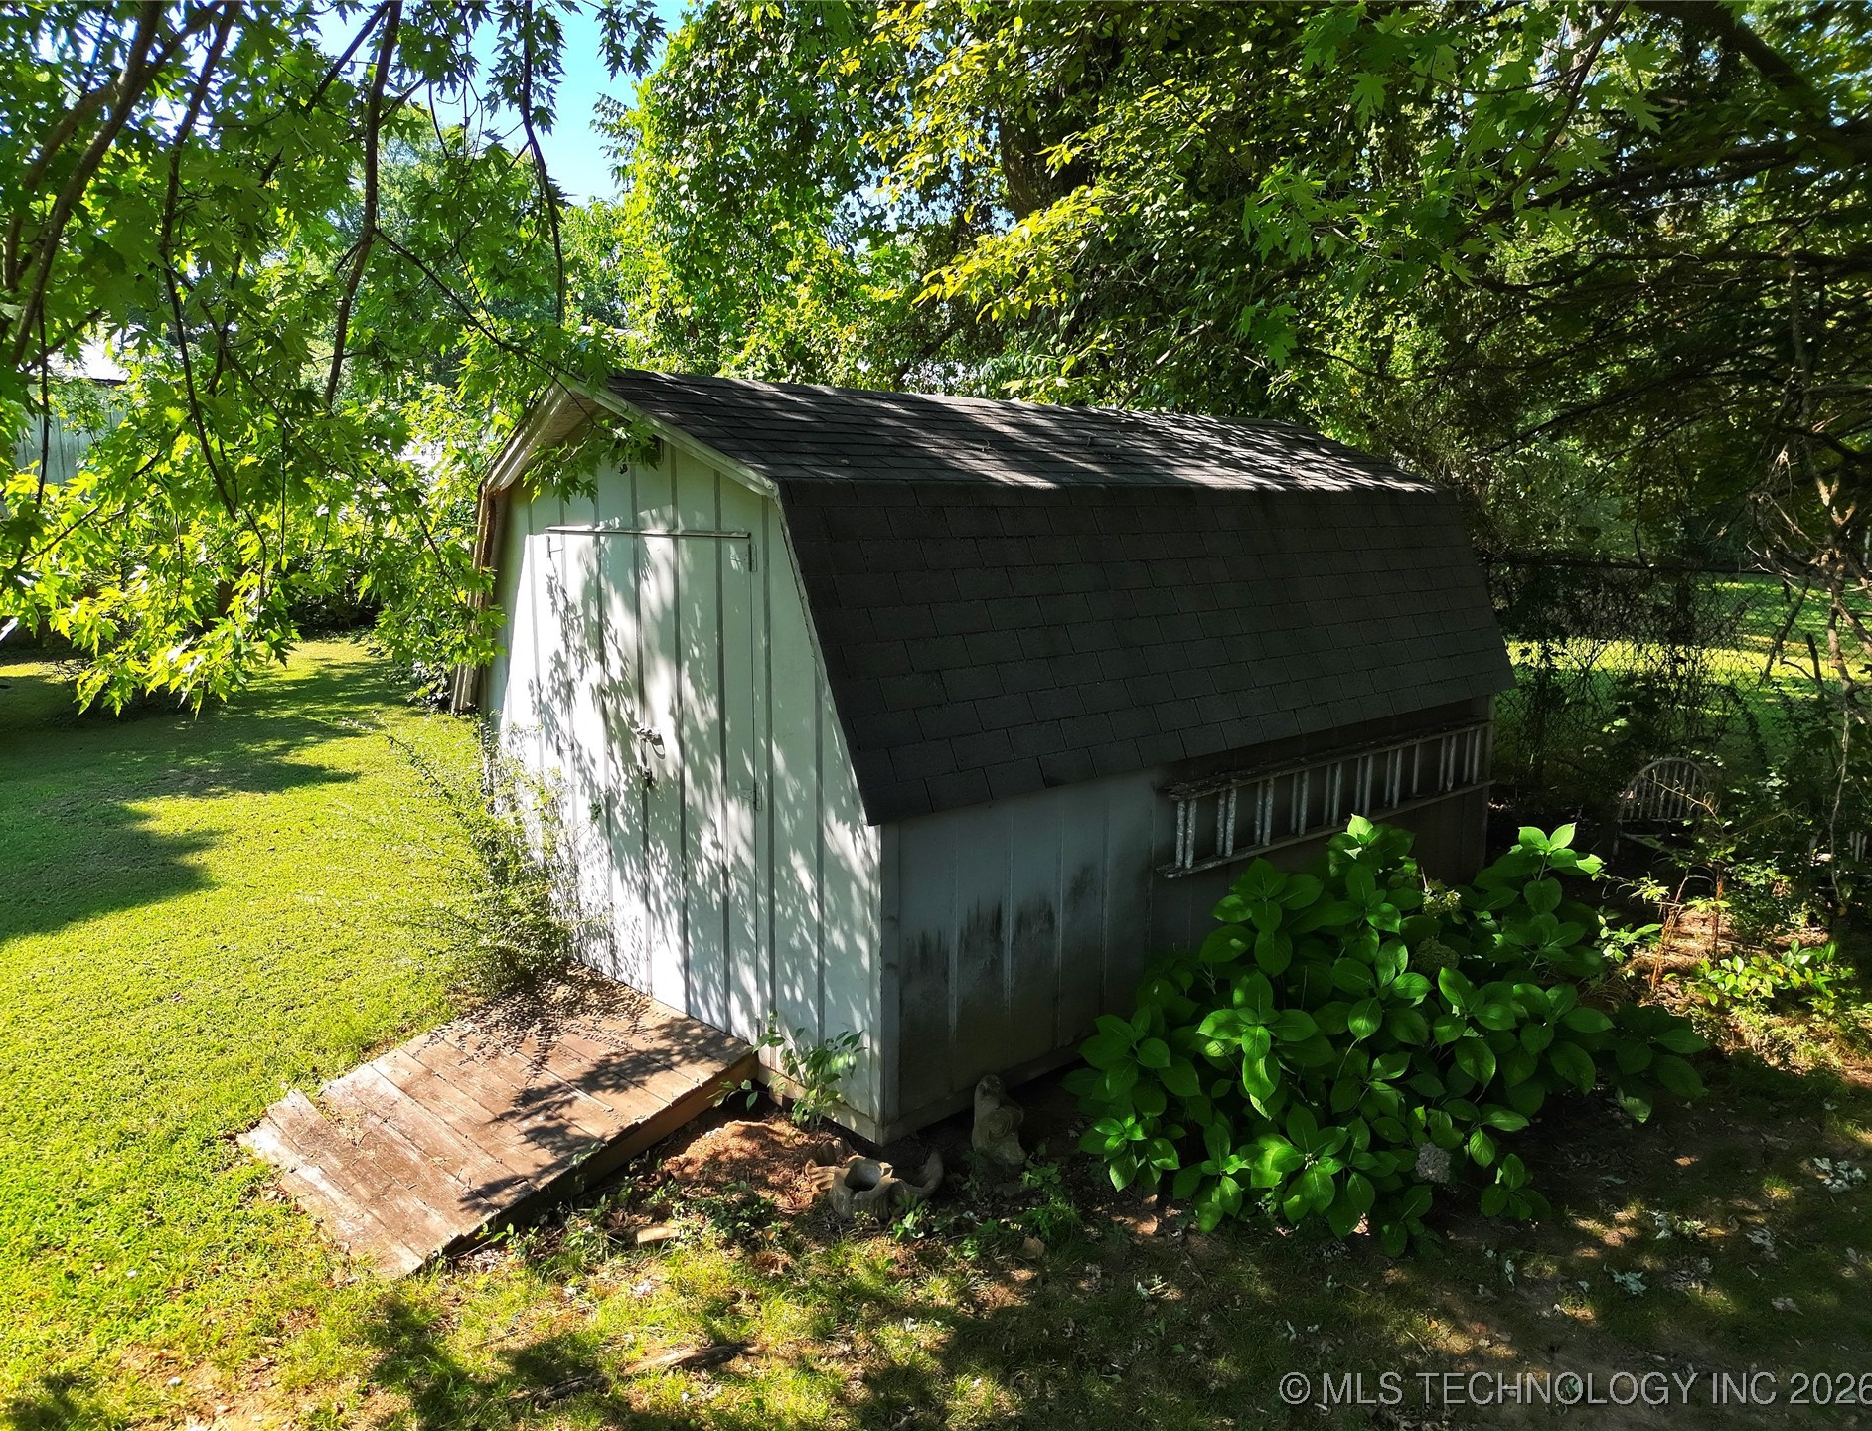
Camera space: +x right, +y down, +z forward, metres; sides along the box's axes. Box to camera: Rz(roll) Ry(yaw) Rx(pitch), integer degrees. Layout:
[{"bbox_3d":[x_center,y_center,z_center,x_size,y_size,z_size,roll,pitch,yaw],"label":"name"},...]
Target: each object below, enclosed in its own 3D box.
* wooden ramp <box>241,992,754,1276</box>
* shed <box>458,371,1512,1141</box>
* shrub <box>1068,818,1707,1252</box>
[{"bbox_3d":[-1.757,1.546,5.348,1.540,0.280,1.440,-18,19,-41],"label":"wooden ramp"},{"bbox_3d":[0.466,-0.263,7.333,5.330,2.860,3.290,-8,12,-43],"label":"shed"},{"bbox_3d":[1.658,1.097,5.137,2.350,1.180,1.750,-8,12,-43],"label":"shrub"}]

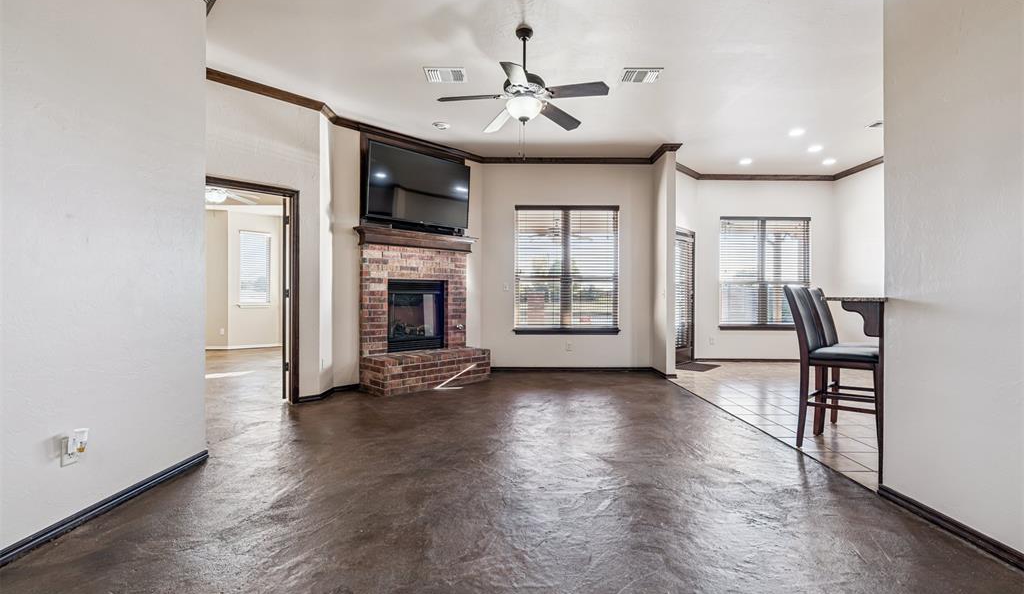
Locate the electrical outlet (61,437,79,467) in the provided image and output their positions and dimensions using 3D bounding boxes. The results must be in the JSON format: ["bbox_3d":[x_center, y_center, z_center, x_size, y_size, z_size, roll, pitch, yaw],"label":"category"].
[{"bbox_3d":[-2.006,0.707,2.069,0.012,0.121,0.076,0,0,0],"label":"electrical outlet"}]

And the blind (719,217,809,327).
[{"bbox_3d":[4.096,-0.415,7.380,1.460,1.760,0.070,0,0,0],"label":"blind"}]

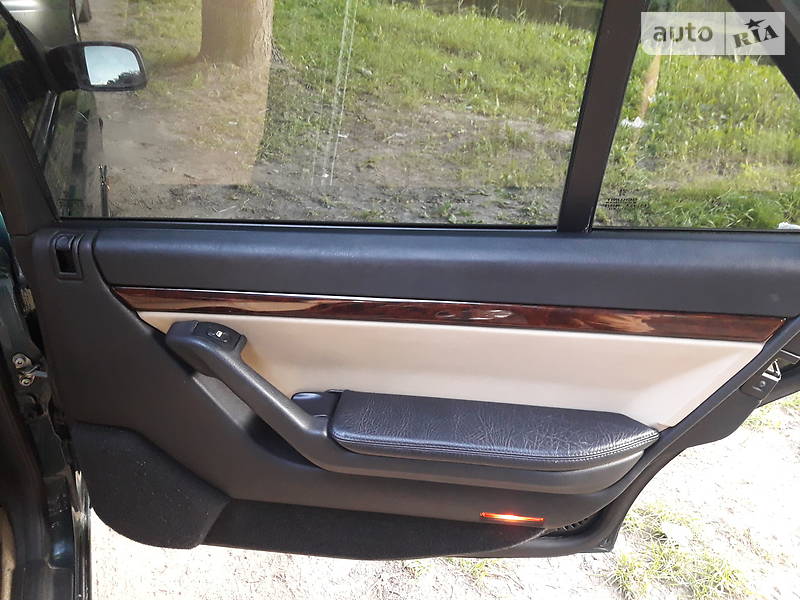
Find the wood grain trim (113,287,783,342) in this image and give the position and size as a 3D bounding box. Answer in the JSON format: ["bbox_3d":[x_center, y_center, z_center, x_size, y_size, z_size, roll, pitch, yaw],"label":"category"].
[{"bbox_3d":[0.038,0.020,0.776,0.795,0.029,0.022,3,30,6],"label":"wood grain trim"}]

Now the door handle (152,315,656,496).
[{"bbox_3d":[0.009,0.139,0.795,0.565,0.210,0.105,2,30,7],"label":"door handle"}]

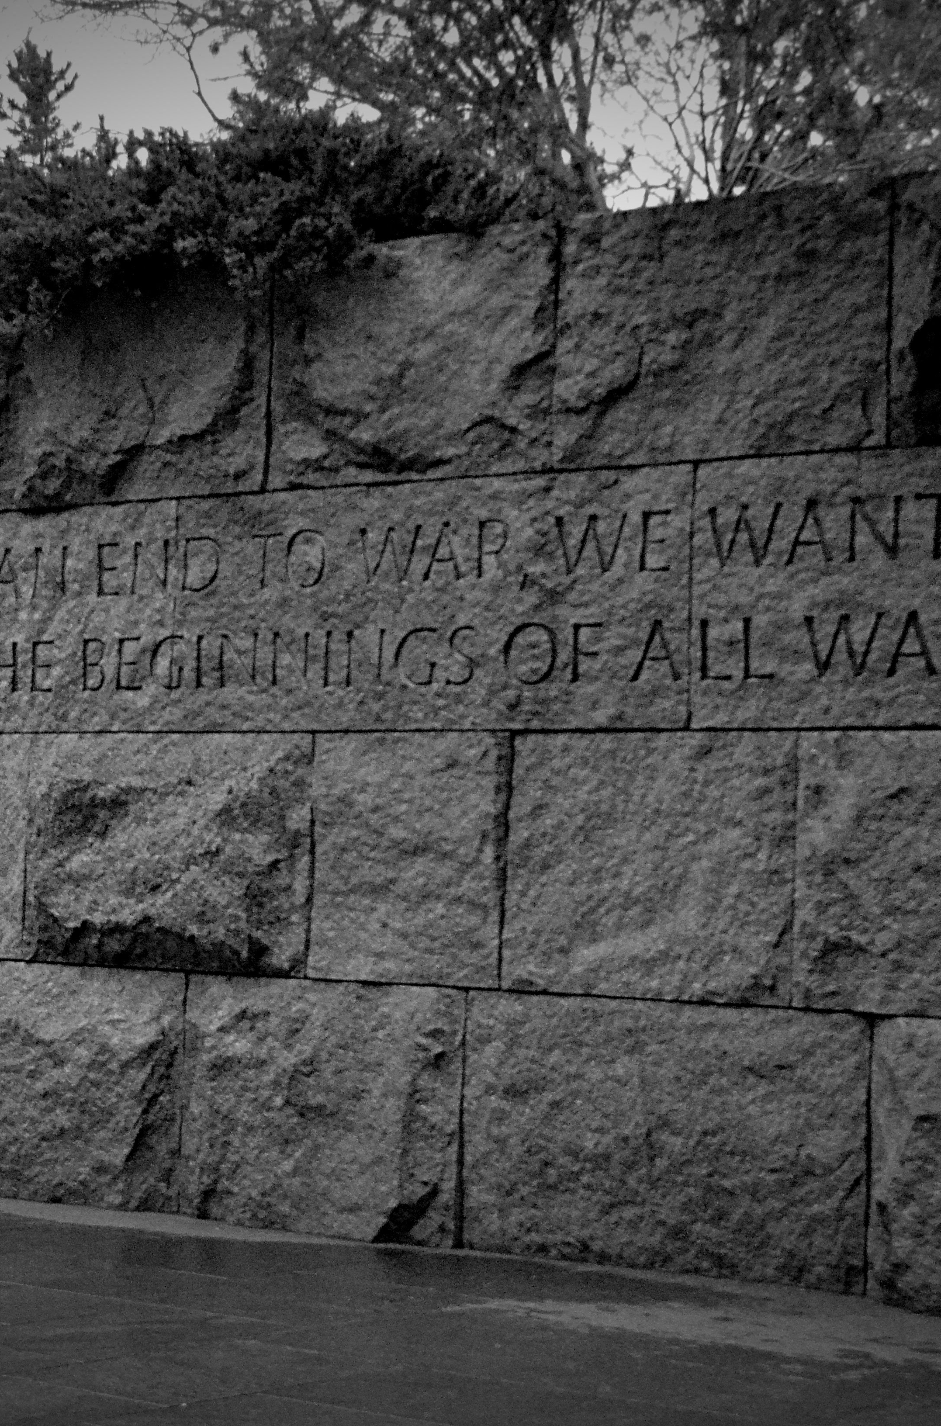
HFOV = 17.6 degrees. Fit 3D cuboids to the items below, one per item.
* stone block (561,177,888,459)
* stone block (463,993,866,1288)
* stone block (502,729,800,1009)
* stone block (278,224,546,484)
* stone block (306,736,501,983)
[{"bbox_3d":[0.943,-1.309,10.602,1.373,0.898,0.400,-1,-4,39],"label":"stone block"},{"bbox_3d":[0.735,1.457,10.555,1.687,0.909,0.400,-1,-4,39],"label":"stone block"},{"bbox_3d":[0.701,0.534,10.653,1.223,0.927,0.400,-1,-4,39],"label":"stone block"},{"bbox_3d":[-0.132,-1.307,11.462,1.380,0.914,0.400,-1,-4,39],"label":"stone block"},{"bbox_3d":[-0.143,0.543,11.328,0.931,0.928,0.400,-1,-4,39],"label":"stone block"}]

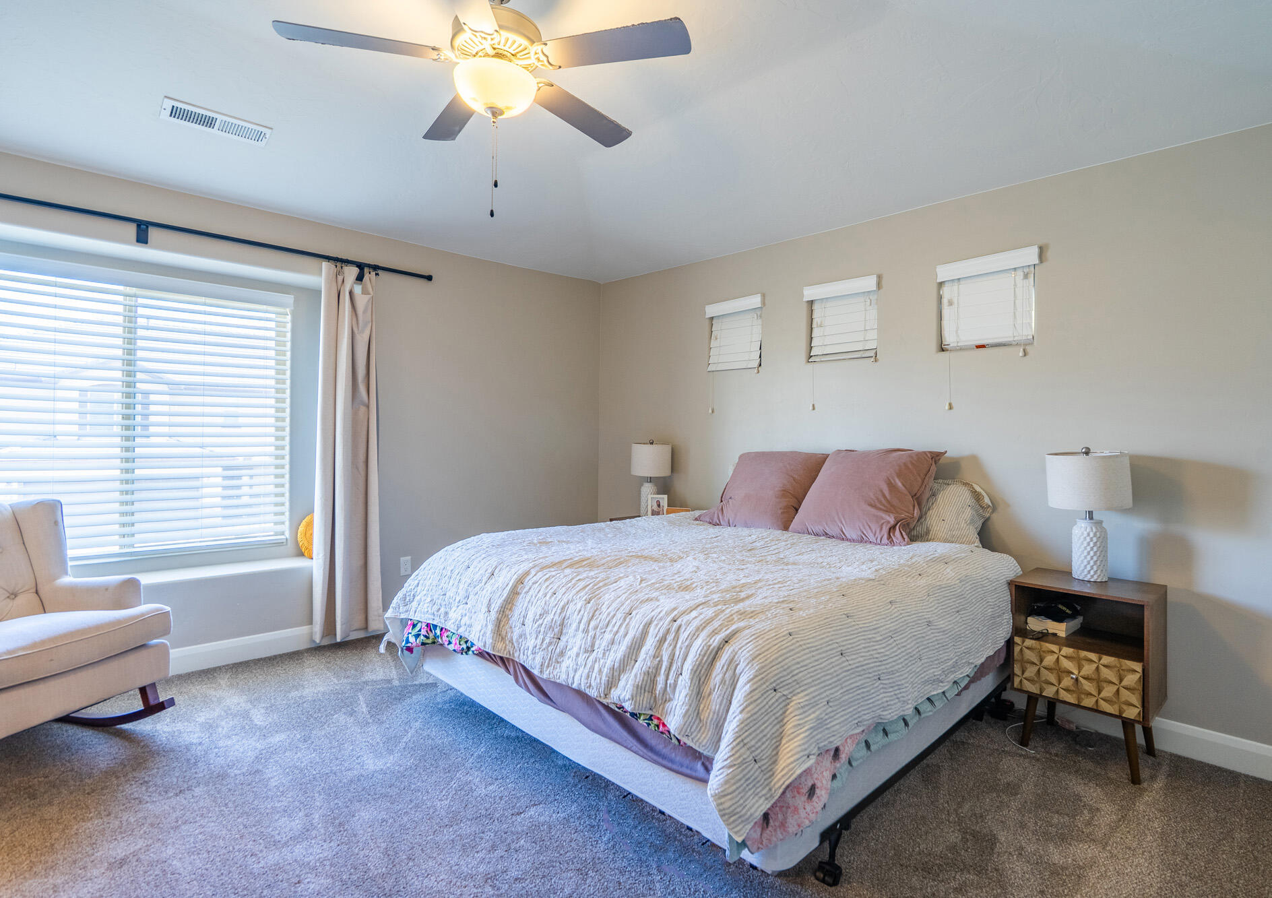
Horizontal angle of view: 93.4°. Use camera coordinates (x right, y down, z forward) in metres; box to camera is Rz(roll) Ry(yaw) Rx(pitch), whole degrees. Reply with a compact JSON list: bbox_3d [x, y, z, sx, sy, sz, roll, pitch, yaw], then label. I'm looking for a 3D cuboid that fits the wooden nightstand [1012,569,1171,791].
[{"bbox_3d":[1.811,0.881,2.420,0.386,0.670,0.441,0,1,-43],"label":"wooden nightstand"}]

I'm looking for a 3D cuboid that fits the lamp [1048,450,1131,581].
[{"bbox_3d":[1.857,0.267,2.446,0.277,0.539,0.277,0,1,-43],"label":"lamp"}]

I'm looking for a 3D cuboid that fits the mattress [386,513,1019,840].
[{"bbox_3d":[0.288,0.651,2.666,1.874,0.508,1.997,0,1,-43],"label":"mattress"}]

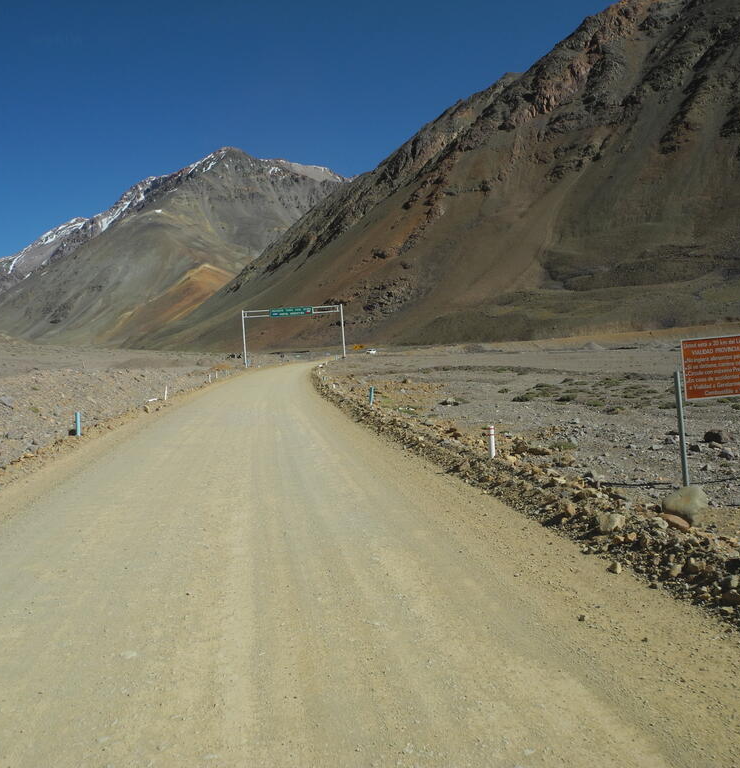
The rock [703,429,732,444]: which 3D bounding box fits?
[{"bbox_3d":[6.542,0.989,15.623,0.480,0.250,0.380,-5,3,2],"label":"rock"}]

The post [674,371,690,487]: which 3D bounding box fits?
[{"bbox_3d":[4.523,0.659,12.000,0.075,1.680,0.075,-5,3,2],"label":"post"}]

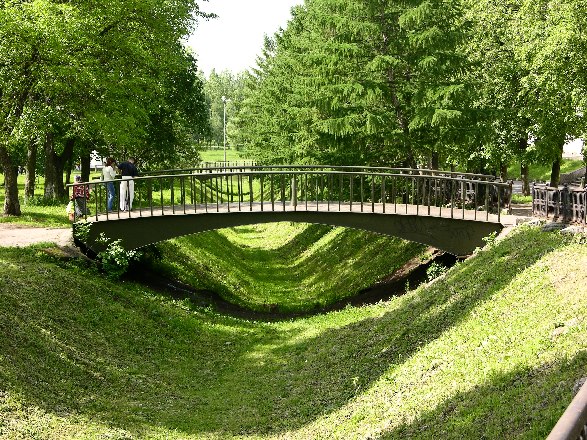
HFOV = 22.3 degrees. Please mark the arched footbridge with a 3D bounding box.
[{"bbox_3d":[-0.072,-0.375,43.962,12.450,2.344,4.516,0,4,3],"label":"arched footbridge"}]

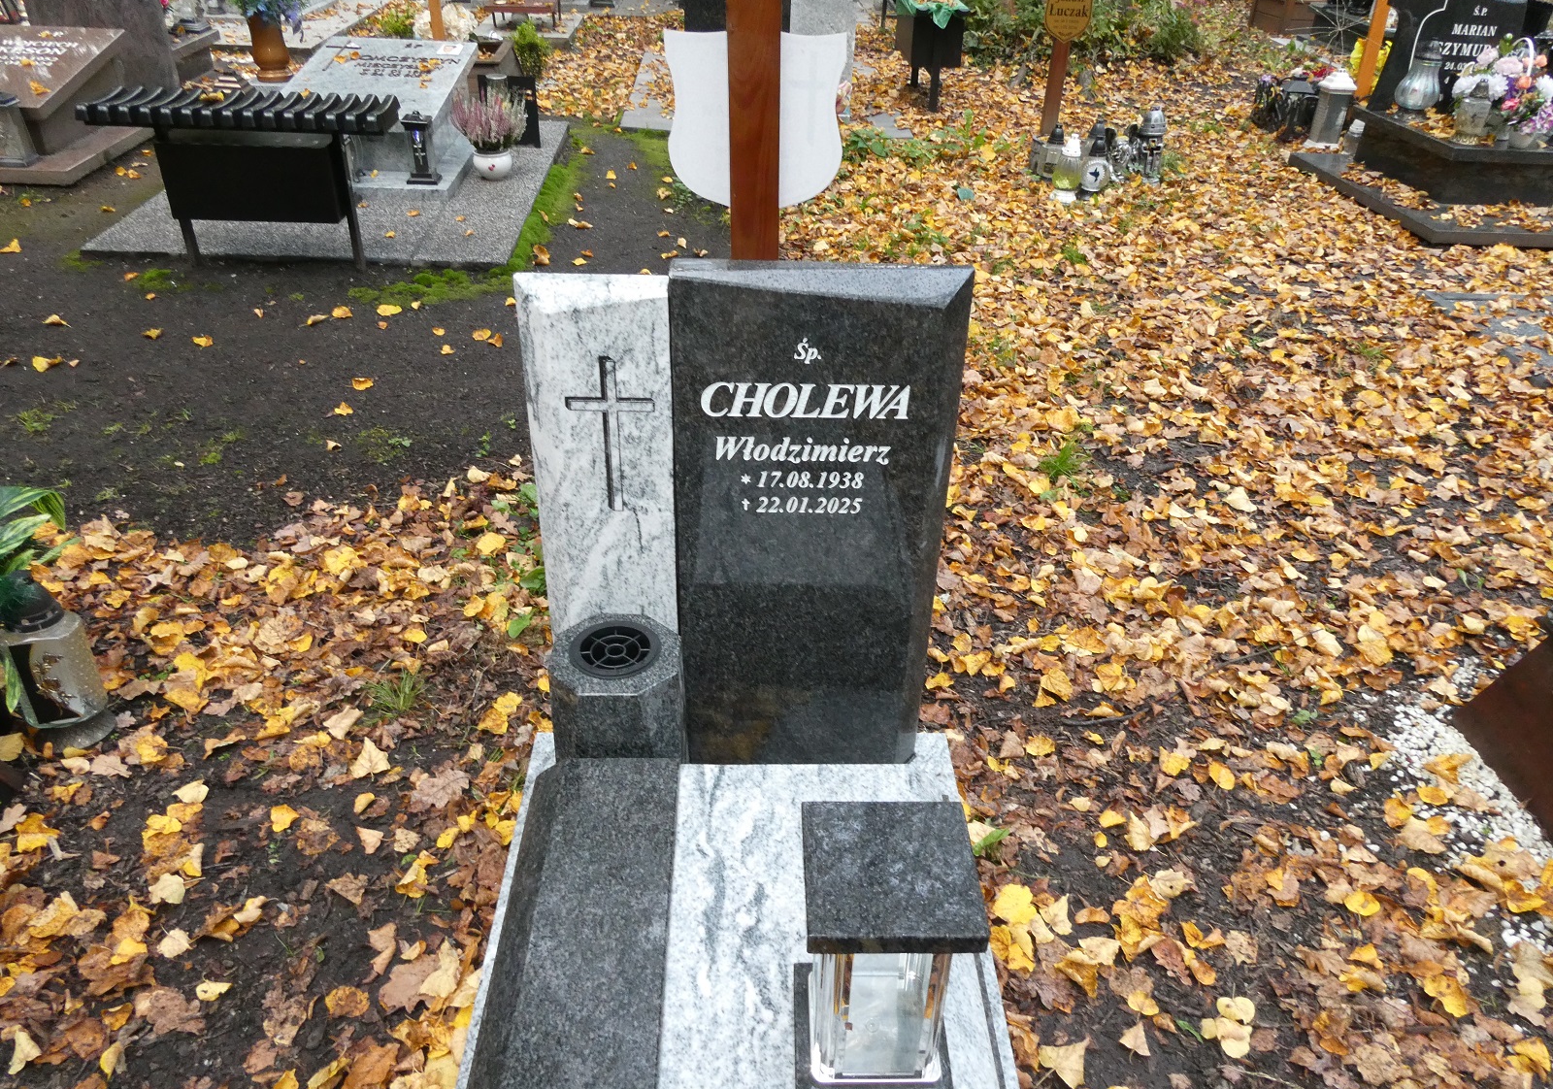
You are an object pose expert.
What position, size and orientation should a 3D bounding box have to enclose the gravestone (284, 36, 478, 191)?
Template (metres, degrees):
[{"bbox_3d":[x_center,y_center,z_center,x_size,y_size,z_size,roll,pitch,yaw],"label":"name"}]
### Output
[{"bbox_3d":[-1.540,-1.656,4.098,0.780,0.300,1.270,0,34,-4],"label":"gravestone"}]

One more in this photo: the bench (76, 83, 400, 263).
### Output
[{"bbox_3d":[-1.471,-1.025,3.094,0.785,0.475,0.290,1,34,-3],"label":"bench"}]

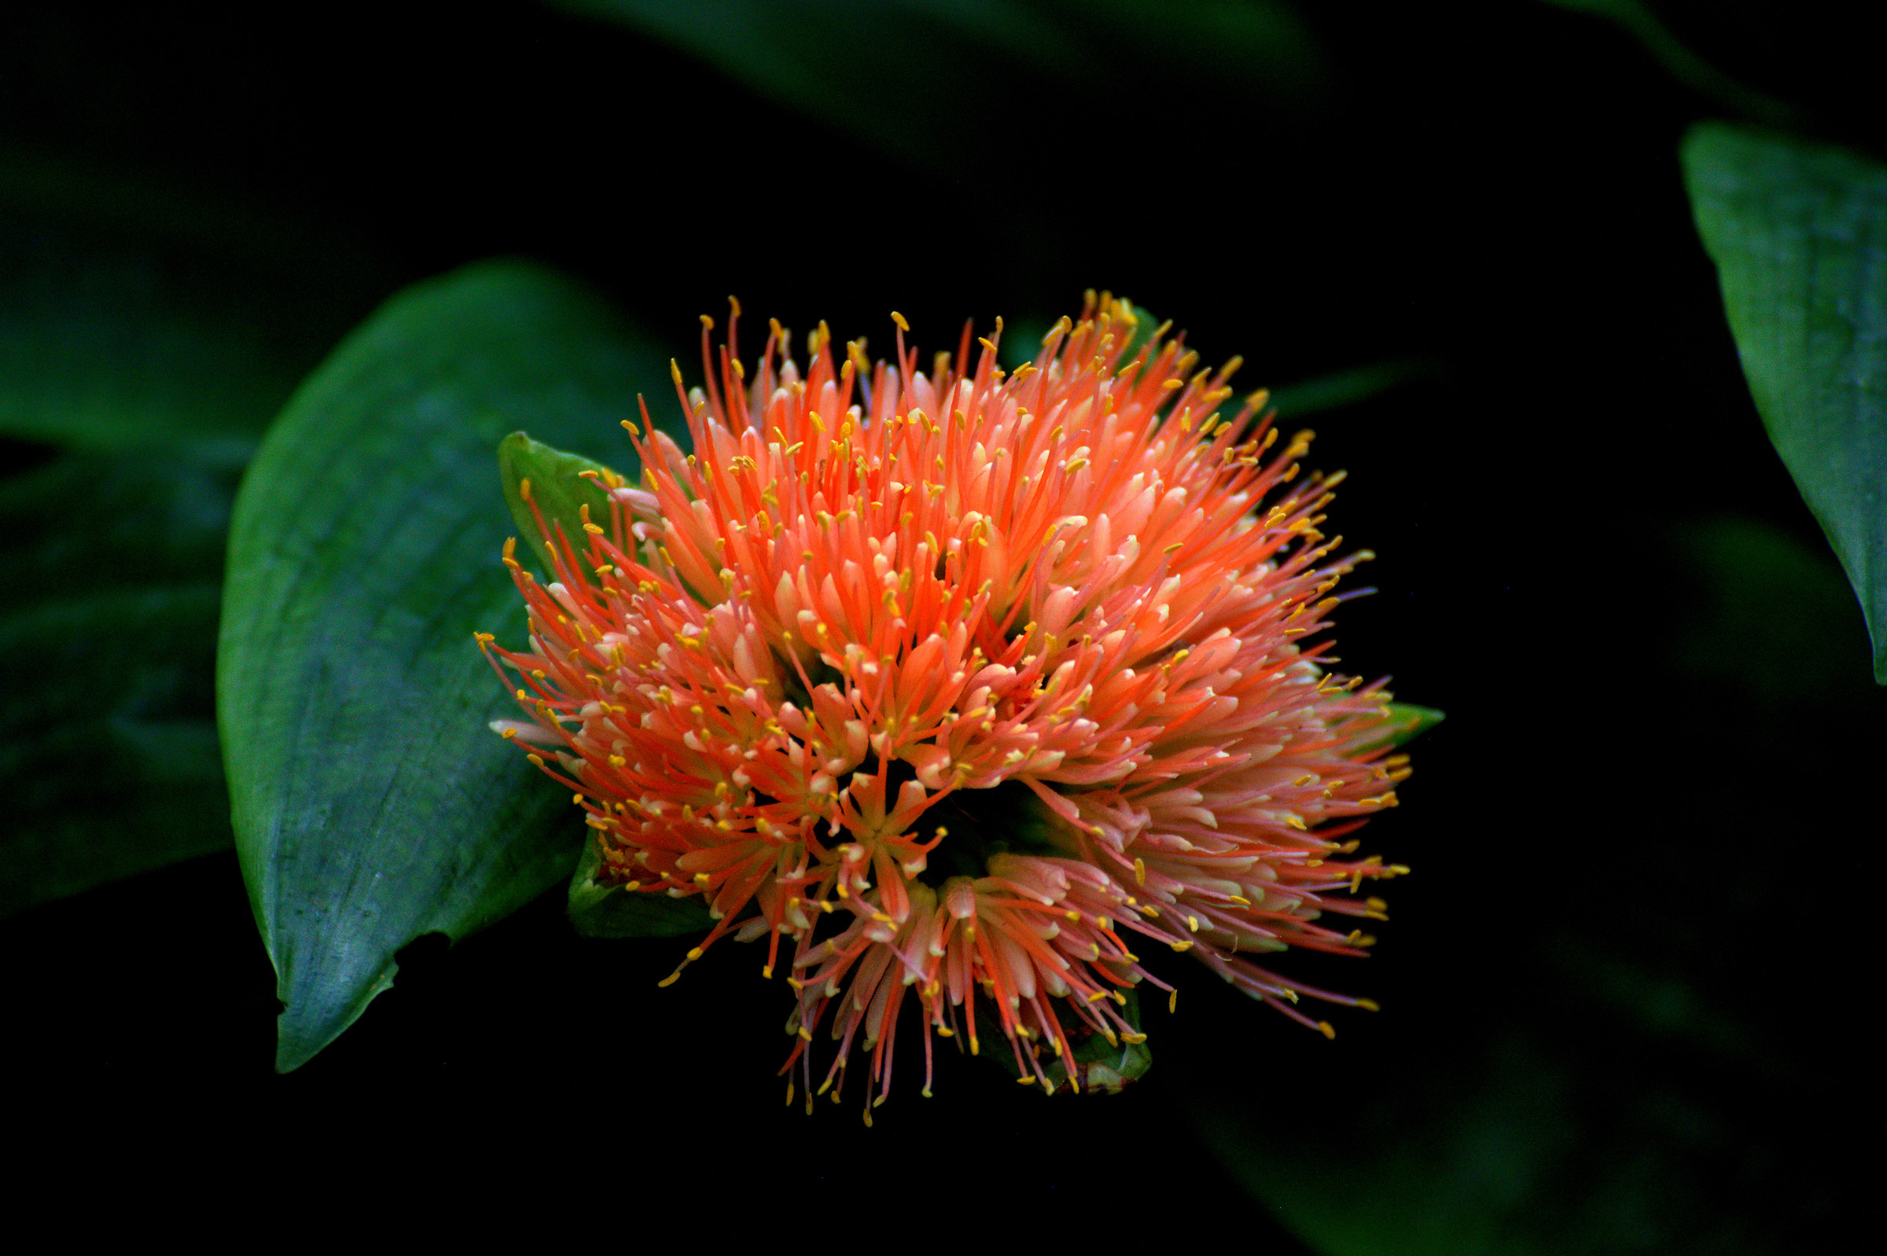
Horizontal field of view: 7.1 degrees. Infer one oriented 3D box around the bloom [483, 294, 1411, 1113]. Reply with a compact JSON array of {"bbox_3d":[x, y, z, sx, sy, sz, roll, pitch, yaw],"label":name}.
[{"bbox_3d":[0.001,0.010,1.900,0.115,0.090,0.112,0,33,0],"label":"bloom"}]

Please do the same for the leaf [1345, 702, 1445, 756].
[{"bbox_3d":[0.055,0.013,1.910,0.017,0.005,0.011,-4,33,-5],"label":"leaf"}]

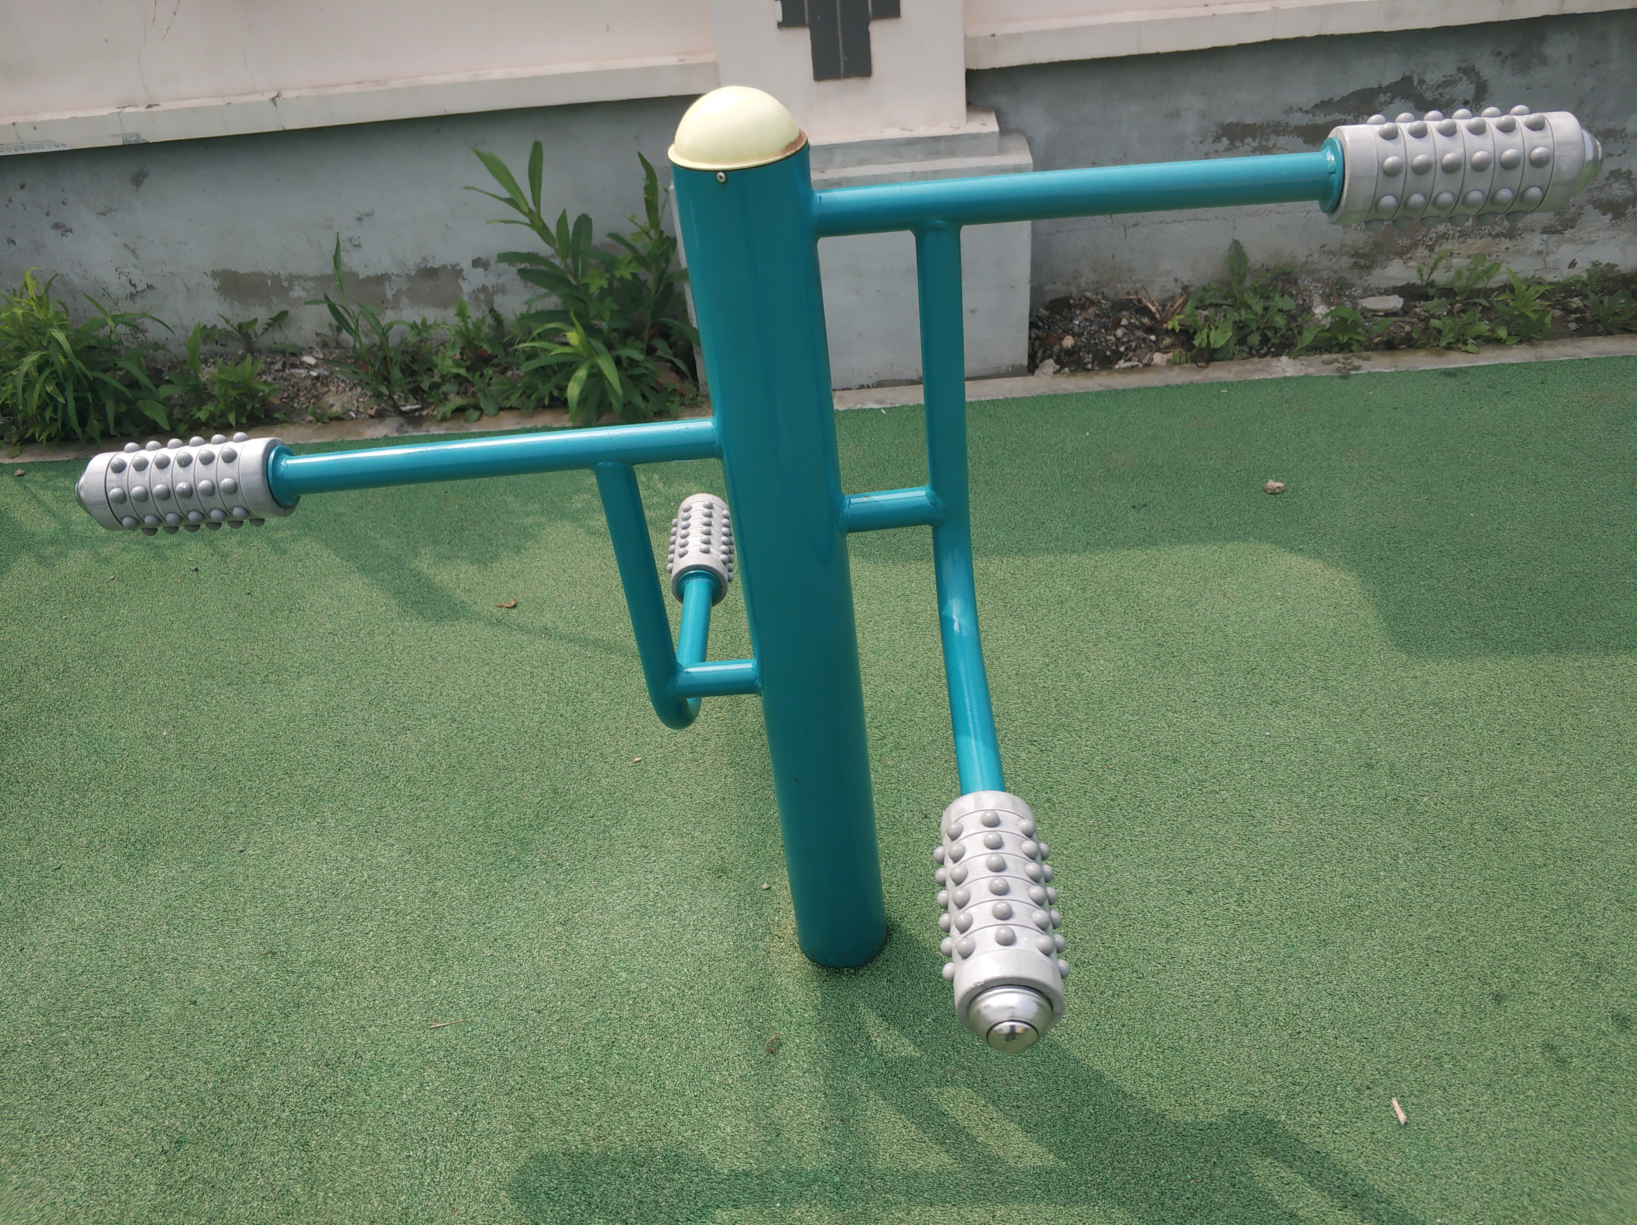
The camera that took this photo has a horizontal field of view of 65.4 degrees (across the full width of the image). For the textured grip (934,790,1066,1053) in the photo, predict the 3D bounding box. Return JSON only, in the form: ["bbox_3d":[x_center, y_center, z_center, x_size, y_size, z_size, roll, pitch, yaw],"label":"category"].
[{"bbox_3d":[0.143,0.246,1.006,0.095,0.095,0.208,-5,38,3],"label":"textured grip"}]

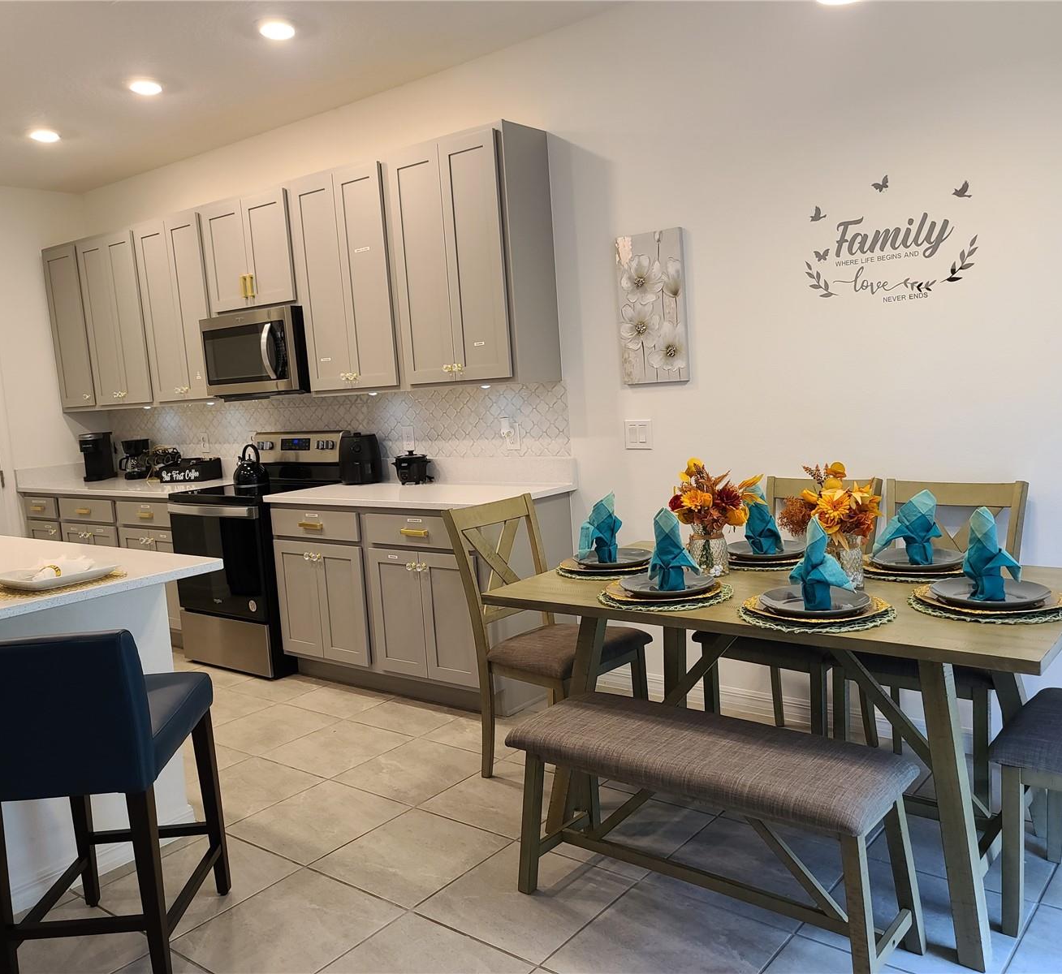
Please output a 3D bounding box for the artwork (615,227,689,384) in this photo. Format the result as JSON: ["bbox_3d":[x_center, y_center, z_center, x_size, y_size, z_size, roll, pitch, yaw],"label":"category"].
[{"bbox_3d":[0.496,-0.723,3.812,0.307,0.602,0.027,1,8,38],"label":"artwork"}]

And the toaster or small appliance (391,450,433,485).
[{"bbox_3d":[-0.596,-0.102,4.703,0.195,0.172,0.160,-1,7,25],"label":"toaster or small appliance"}]

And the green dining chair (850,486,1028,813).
[{"bbox_3d":[1.291,0.486,3.035,0.470,0.960,0.550,2,9,44],"label":"green dining chair"}]

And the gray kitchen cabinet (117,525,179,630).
[{"bbox_3d":[-1.957,0.484,5.604,0.660,0.590,0.630,1,8,37],"label":"gray kitchen cabinet"}]

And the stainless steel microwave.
[{"bbox_3d":[-1.364,-0.719,5.071,0.765,0.430,0.430,1,8,37],"label":"stainless steel microwave"}]

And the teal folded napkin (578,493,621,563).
[{"bbox_3d":[0.231,0.133,3.058,0.140,0.230,0.100,-4,7,3],"label":"teal folded napkin"}]

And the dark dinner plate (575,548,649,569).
[{"bbox_3d":[0.275,0.239,3.091,0.268,0.025,0.268,-4,7,0],"label":"dark dinner plate"}]

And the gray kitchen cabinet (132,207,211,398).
[{"bbox_3d":[-1.913,-1.024,5.464,0.668,1.068,0.326,1,9,38],"label":"gray kitchen cabinet"}]

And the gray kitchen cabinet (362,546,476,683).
[{"bbox_3d":[-0.279,0.519,4.325,0.620,0.590,0.630,1,8,37],"label":"gray kitchen cabinet"}]

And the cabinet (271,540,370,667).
[{"bbox_3d":[-0.813,0.508,4.732,0.650,0.590,0.630,1,8,37],"label":"cabinet"}]

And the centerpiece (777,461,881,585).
[{"bbox_3d":[0.836,0.107,2.633,0.267,0.343,0.247,1,8,37],"label":"centerpiece"}]

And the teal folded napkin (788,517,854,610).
[{"bbox_3d":[0.727,0.183,2.355,0.120,0.225,0.160,-10,9,-42],"label":"teal folded napkin"}]

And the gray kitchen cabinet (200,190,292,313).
[{"bbox_3d":[-1.374,-1.235,5.021,0.755,0.590,0.335,1,8,38],"label":"gray kitchen cabinet"}]

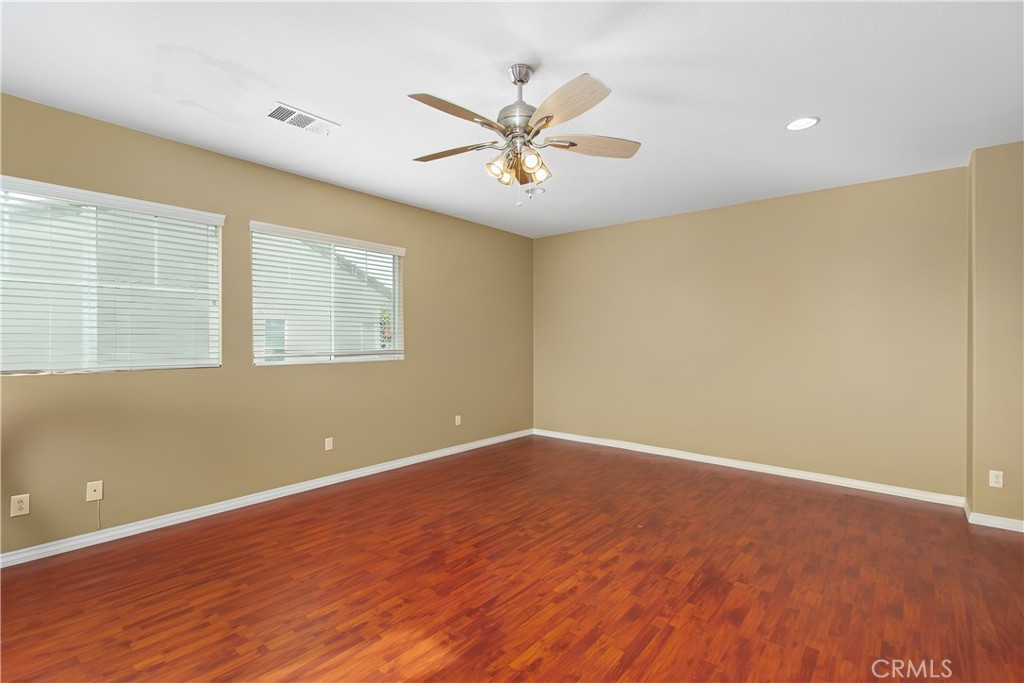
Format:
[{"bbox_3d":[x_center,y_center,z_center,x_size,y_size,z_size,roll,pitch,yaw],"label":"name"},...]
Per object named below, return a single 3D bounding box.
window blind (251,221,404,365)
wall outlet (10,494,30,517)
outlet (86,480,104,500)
[{"bbox_3d":[-1.605,-0.381,4.177,0.070,1.157,1.479,1,1,40],"label":"window blind"},{"bbox_3d":[-2.879,0.960,2.667,0.010,0.116,0.072,1,1,40],"label":"wall outlet"},{"bbox_3d":[-2.669,0.959,2.913,0.010,0.116,0.072,1,1,40],"label":"outlet"}]

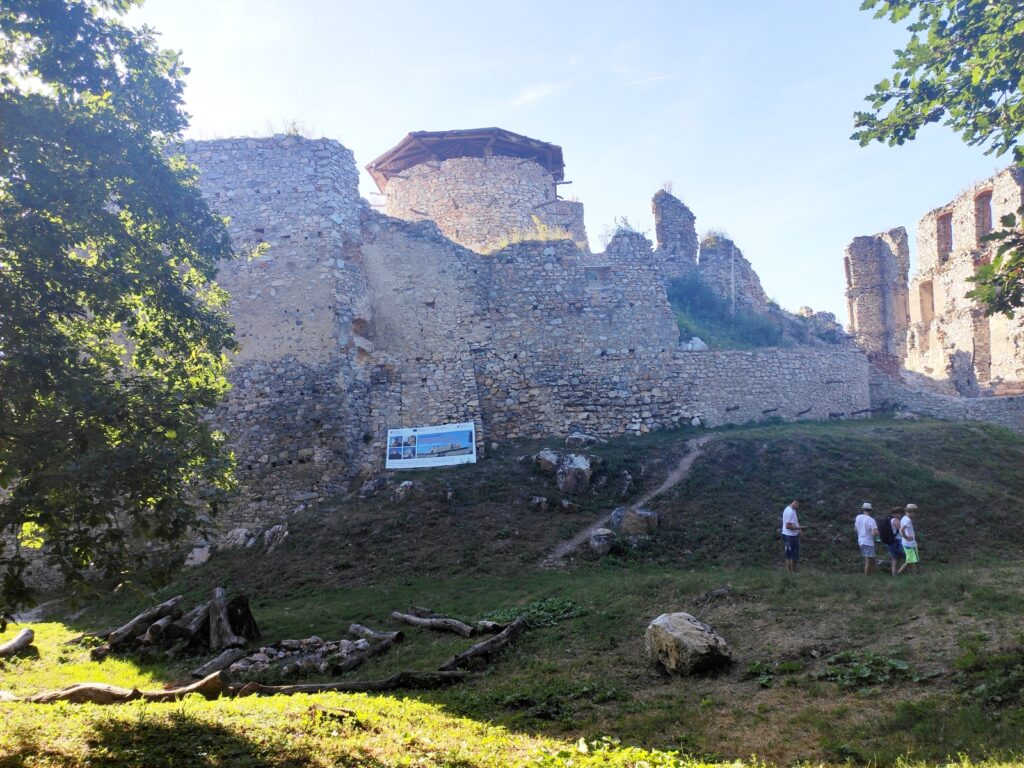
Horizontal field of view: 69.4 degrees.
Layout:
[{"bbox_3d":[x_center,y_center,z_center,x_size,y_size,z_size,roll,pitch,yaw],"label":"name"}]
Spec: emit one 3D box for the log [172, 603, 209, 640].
[{"bbox_3d":[-4.444,3.282,10.300,0.180,0.170,0.720,-2,14,13],"label":"log"}]

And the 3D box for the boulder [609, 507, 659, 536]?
[{"bbox_3d":[3.220,3.644,19.600,1.250,0.770,1.000,0,-7,0],"label":"boulder"}]

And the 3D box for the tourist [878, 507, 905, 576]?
[{"bbox_3d":[9.032,3.748,17.600,0.540,1.670,0.500,2,-8,-12],"label":"tourist"}]

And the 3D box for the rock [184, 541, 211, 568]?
[{"bbox_3d":[-7.060,3.827,16.600,0.540,0.500,0.460,0,-7,0],"label":"rock"}]

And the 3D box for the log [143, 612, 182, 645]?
[{"bbox_3d":[-4.551,3.198,9.725,0.200,0.200,0.890,1,-8,-9],"label":"log"}]

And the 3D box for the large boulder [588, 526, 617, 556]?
[{"bbox_3d":[2.276,3.961,18.600,0.700,0.720,0.650,0,-7,0],"label":"large boulder"}]

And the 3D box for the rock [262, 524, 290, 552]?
[{"bbox_3d":[-5.877,3.823,18.300,0.700,0.660,0.600,0,-7,0],"label":"rock"}]

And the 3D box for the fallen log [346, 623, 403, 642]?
[{"bbox_3d":[-1.810,3.299,9.800,0.900,0.180,0.200,-5,-9,35],"label":"fallen log"}]

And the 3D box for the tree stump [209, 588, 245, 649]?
[{"bbox_3d":[-3.629,2.981,9.400,0.410,0.720,0.340,0,-7,0],"label":"tree stump"}]

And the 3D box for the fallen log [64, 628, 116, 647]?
[{"bbox_3d":[-5.808,3.509,10.240,0.150,0.140,0.720,-6,-6,39],"label":"fallen log"}]

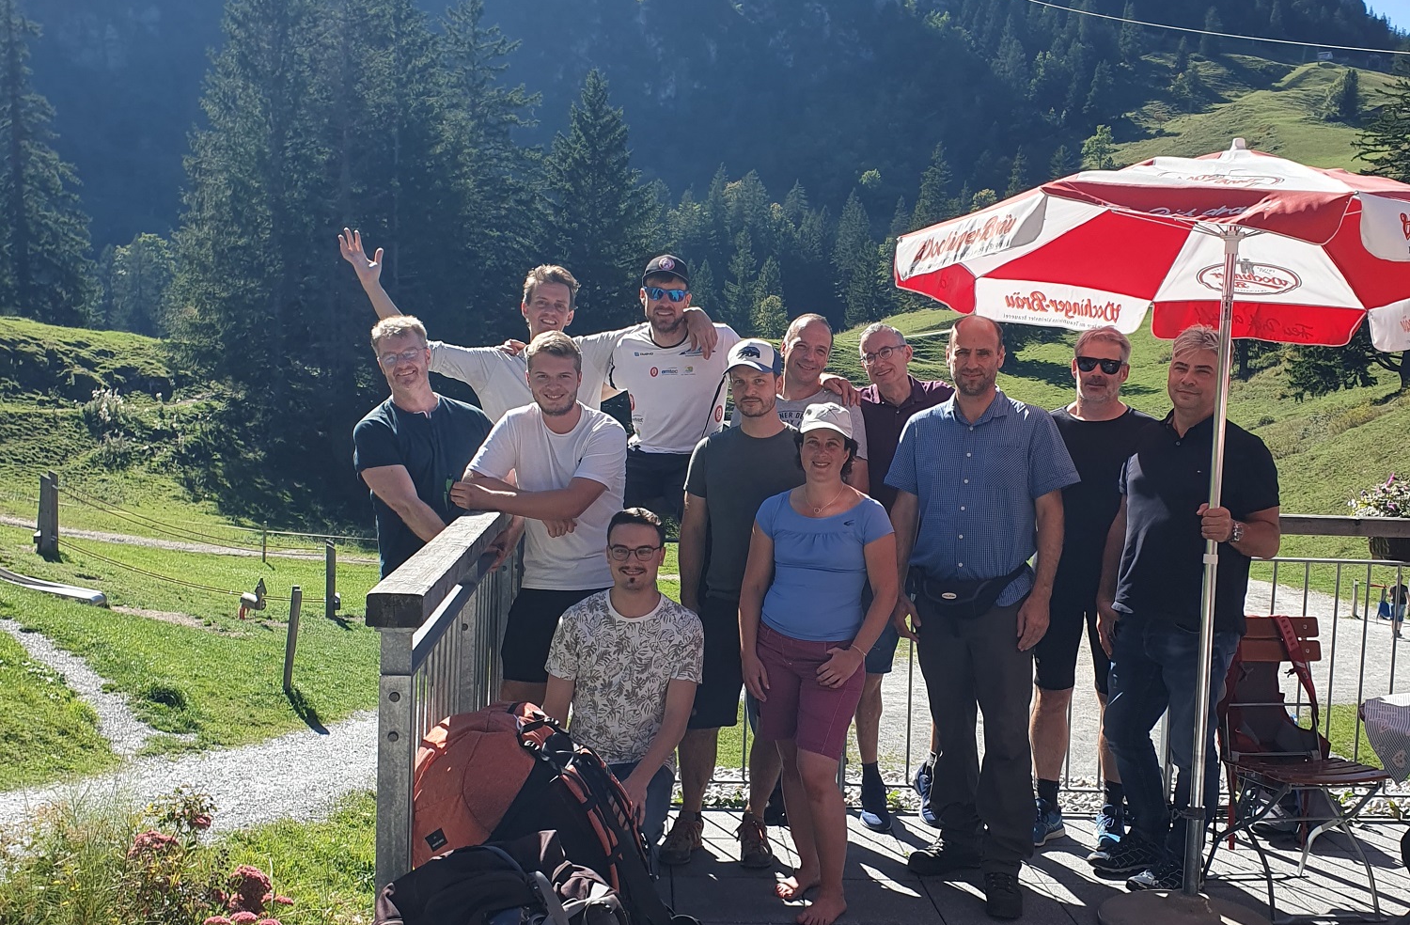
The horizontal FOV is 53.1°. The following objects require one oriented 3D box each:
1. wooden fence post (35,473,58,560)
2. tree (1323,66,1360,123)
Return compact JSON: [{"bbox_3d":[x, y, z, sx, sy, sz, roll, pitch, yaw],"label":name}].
[{"bbox_3d":[-9.330,0.770,20.000,0.310,1.230,0.250,2,2,0],"label":"wooden fence post"},{"bbox_3d":[135.271,-78.323,300.000,8.113,12.170,8.113,2,2,0],"label":"tree"}]

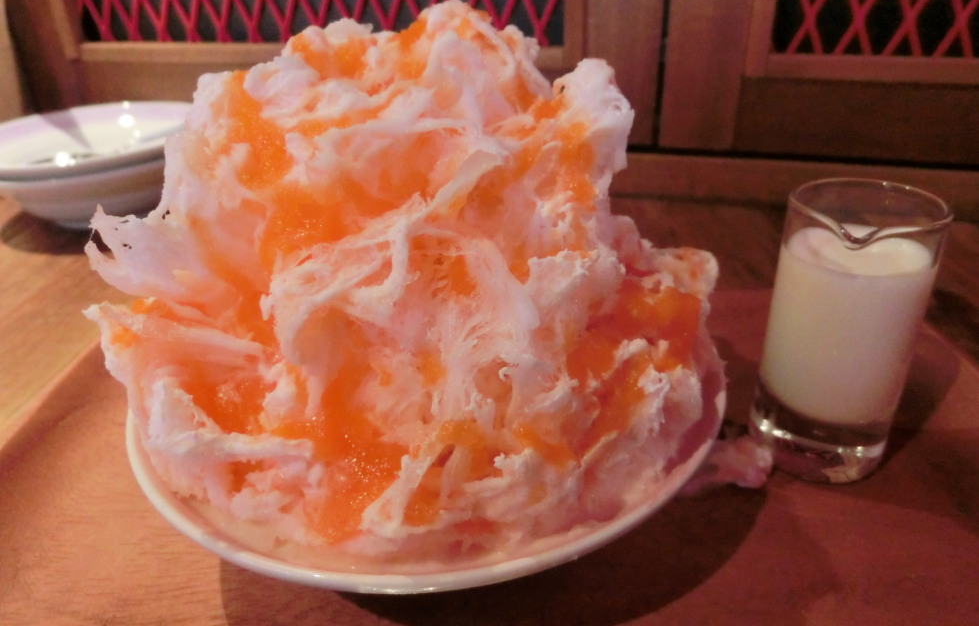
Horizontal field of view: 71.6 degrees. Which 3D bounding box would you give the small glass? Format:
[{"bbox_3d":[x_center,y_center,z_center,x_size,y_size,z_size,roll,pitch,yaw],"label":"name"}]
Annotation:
[{"bbox_3d":[0.114,0.007,0.221,0.044,0.090,0.045,15,34,29],"label":"small glass"}]

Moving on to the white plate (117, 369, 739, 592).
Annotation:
[{"bbox_3d":[-0.016,0.035,0.228,0.177,0.048,0.177,-2,29,1],"label":"white plate"}]

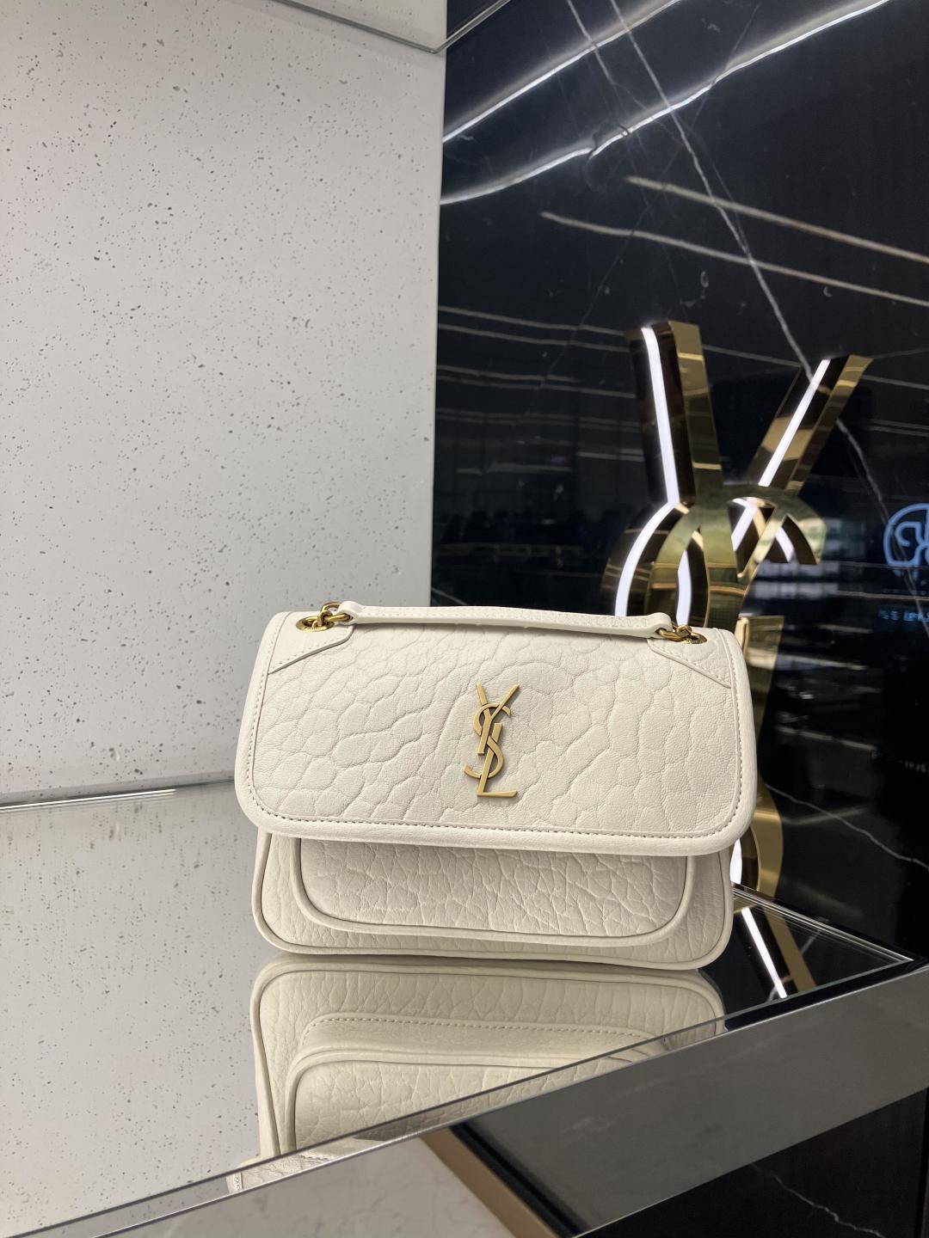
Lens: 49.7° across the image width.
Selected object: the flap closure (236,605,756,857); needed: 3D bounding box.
[{"bbox_3d":[0.018,0.061,0.585,0.277,0.120,0.100,2,4,3],"label":"flap closure"}]

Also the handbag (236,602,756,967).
[{"bbox_3d":[0.017,0.097,0.597,0.278,0.200,0.120,2,4,3],"label":"handbag"}]

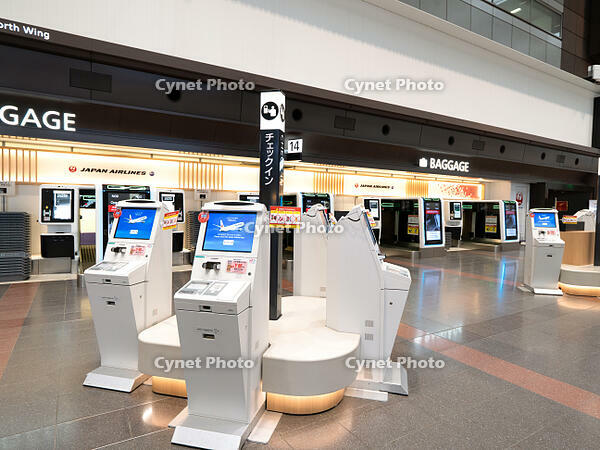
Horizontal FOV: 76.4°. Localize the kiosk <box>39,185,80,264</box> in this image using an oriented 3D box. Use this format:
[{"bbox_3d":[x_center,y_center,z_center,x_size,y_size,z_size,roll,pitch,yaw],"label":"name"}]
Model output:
[{"bbox_3d":[-5.380,-0.052,8.525,0.736,1.713,0.400,-1,1,-32],"label":"kiosk"}]

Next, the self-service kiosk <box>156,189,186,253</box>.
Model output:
[{"bbox_3d":[-3.357,-0.071,9.809,0.707,1.713,0.400,-1,1,-32],"label":"self-service kiosk"}]

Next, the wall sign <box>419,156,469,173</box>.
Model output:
[{"bbox_3d":[5.250,-2.150,13.712,2.816,0.370,0.100,-1,1,-32],"label":"wall sign"}]

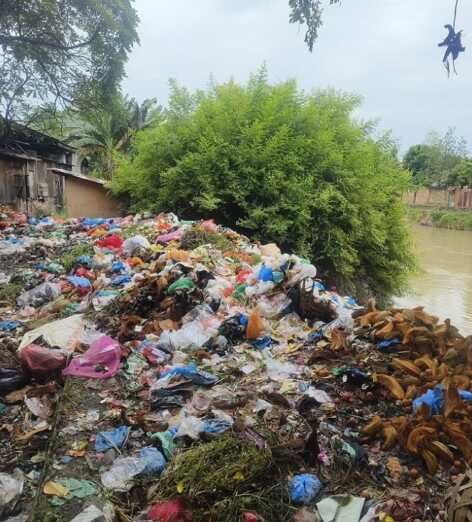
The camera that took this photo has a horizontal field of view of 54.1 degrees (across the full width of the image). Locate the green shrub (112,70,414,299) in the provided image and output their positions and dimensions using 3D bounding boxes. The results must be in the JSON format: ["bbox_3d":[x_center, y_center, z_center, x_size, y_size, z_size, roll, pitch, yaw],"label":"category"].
[{"bbox_3d":[0.600,-1.750,9.850,6.300,4.800,5.300,0,8,0],"label":"green shrub"}]

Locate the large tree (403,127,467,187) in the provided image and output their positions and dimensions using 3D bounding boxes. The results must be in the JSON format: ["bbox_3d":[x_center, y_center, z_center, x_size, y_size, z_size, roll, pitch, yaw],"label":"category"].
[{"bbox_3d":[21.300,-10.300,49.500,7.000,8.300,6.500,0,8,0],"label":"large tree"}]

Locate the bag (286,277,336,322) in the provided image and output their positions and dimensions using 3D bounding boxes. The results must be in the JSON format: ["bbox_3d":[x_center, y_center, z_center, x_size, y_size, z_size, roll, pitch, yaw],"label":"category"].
[{"bbox_3d":[0.900,0.470,5.500,0.570,0.440,0.450,0,8,0],"label":"bag"}]

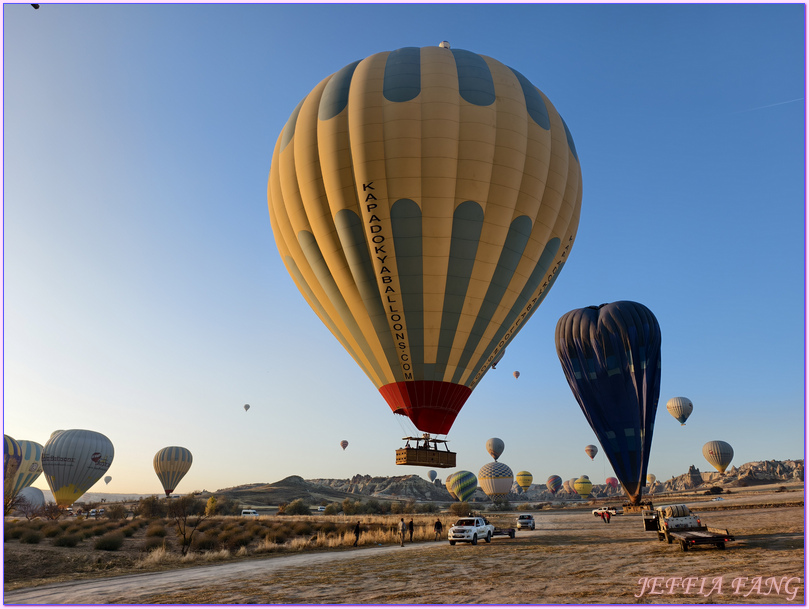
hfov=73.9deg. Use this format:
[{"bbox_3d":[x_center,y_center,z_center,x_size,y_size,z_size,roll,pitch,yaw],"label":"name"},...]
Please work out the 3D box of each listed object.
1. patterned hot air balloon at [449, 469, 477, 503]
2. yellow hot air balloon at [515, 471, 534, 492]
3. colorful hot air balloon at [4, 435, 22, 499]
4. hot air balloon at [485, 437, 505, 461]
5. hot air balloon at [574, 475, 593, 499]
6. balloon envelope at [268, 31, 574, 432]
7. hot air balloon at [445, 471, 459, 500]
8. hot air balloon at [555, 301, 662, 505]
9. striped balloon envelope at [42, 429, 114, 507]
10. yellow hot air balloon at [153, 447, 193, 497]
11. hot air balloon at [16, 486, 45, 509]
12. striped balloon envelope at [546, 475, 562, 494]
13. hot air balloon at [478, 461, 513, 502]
[{"bbox_3d":[53.840,164.980,487.590,25.000,27.020,25.000,-2,-20,6],"label":"patterned hot air balloon"},{"bbox_3d":[184.460,271.270,824.040,25.000,29.770,25.000,-4,-21,11],"label":"yellow hot air balloon"},{"bbox_3d":[-145.000,57.610,183.260,23.000,28.060,23.000,0,-20,0],"label":"colorful hot air balloon"},{"bbox_3d":[127.810,203.610,755.080,25.500,31.710,25.500,-3,-21,9],"label":"hot air balloon"},{"bbox_3d":[214.940,221.420,644.770,21.500,24.690,21.500,0,-20,0],"label":"hot air balloon"},{"bbox_3d":[1.760,-5.400,47.500,27.300,32.730,27.300,-1,-20,2],"label":"balloon envelope"},{"bbox_3d":[52.610,181.450,532.110,22.500,25.900,22.500,0,-20,0],"label":"hot air balloon"},{"bbox_3d":[36.480,16.380,94.370,17.800,35.020,17.000,-8,-22,20],"label":"hot air balloon"},{"bbox_3d":[-120.220,60.360,197.500,23.000,28.380,23.000,0,-20,0],"label":"striped balloon envelope"},{"bbox_3d":[-145.630,105.020,337.650,23.000,30.820,23.000,0,-20,0],"label":"yellow hot air balloon"},{"bbox_3d":[-325.510,168.980,468.400,20.500,18.400,20.500,13,-24,-31],"label":"hot air balloon"},{"bbox_3d":[251.520,301.760,900.080,25.000,30.100,25.000,-5,-21,14],"label":"striped balloon envelope"},{"bbox_3d":[60.070,116.570,351.480,23.000,25.680,23.000,0,-20,0],"label":"hot air balloon"}]

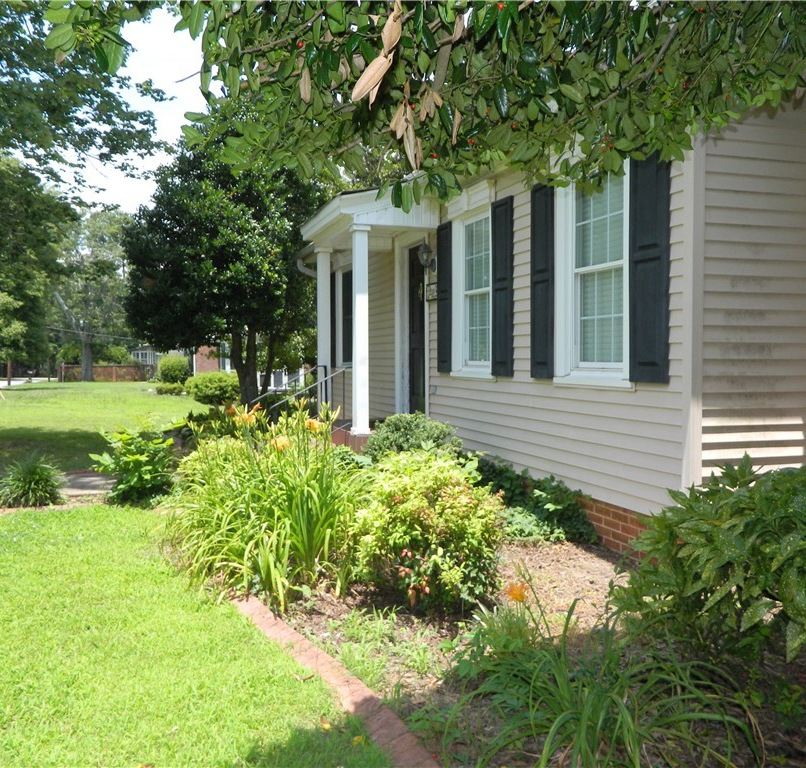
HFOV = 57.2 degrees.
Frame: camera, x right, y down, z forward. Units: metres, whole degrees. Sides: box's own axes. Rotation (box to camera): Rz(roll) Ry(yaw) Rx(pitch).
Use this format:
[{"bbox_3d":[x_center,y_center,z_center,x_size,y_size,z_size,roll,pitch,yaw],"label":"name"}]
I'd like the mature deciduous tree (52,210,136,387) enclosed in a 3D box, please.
[{"bbox_3d":[-21.000,-6.000,50.000,6.400,11.800,6.400,0,2,0],"label":"mature deciduous tree"}]

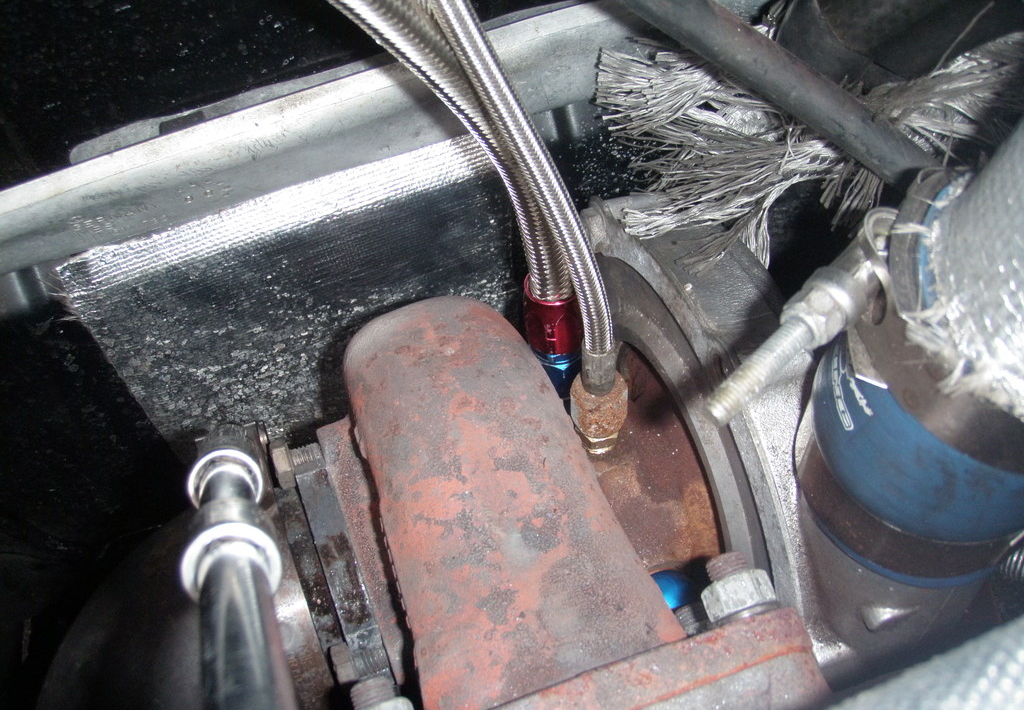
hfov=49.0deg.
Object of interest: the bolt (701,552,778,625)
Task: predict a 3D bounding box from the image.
[{"bbox_3d":[0.056,0.058,0.281,0.018,0.018,0.016,-21,75,6],"label":"bolt"}]

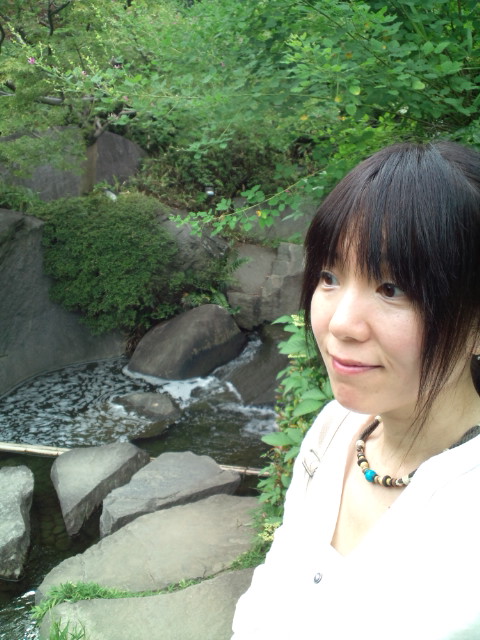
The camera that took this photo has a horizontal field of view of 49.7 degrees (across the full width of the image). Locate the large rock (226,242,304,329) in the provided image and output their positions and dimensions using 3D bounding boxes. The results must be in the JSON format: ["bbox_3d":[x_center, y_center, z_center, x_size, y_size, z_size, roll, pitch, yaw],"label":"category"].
[{"bbox_3d":[0.320,-0.397,5.724,0.950,0.900,0.650,0,14,0],"label":"large rock"}]

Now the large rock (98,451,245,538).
[{"bbox_3d":[-0.375,0.916,2.733,0.720,0.210,0.450,-10,17,-34],"label":"large rock"}]

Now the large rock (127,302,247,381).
[{"bbox_3d":[-0.500,0.144,5.168,1.060,0.600,0.720,-6,15,-21],"label":"large rock"}]

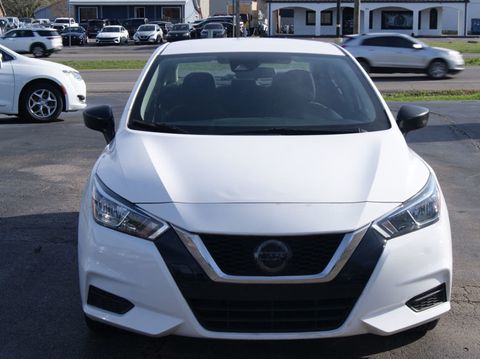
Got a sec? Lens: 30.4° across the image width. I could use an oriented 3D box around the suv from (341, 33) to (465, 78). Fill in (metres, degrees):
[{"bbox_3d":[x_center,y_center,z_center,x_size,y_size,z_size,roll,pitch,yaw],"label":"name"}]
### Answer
[{"bbox_3d":[6.060,-4.663,33.300,4.820,1.670,1.900,0,9,-1],"label":"suv"}]

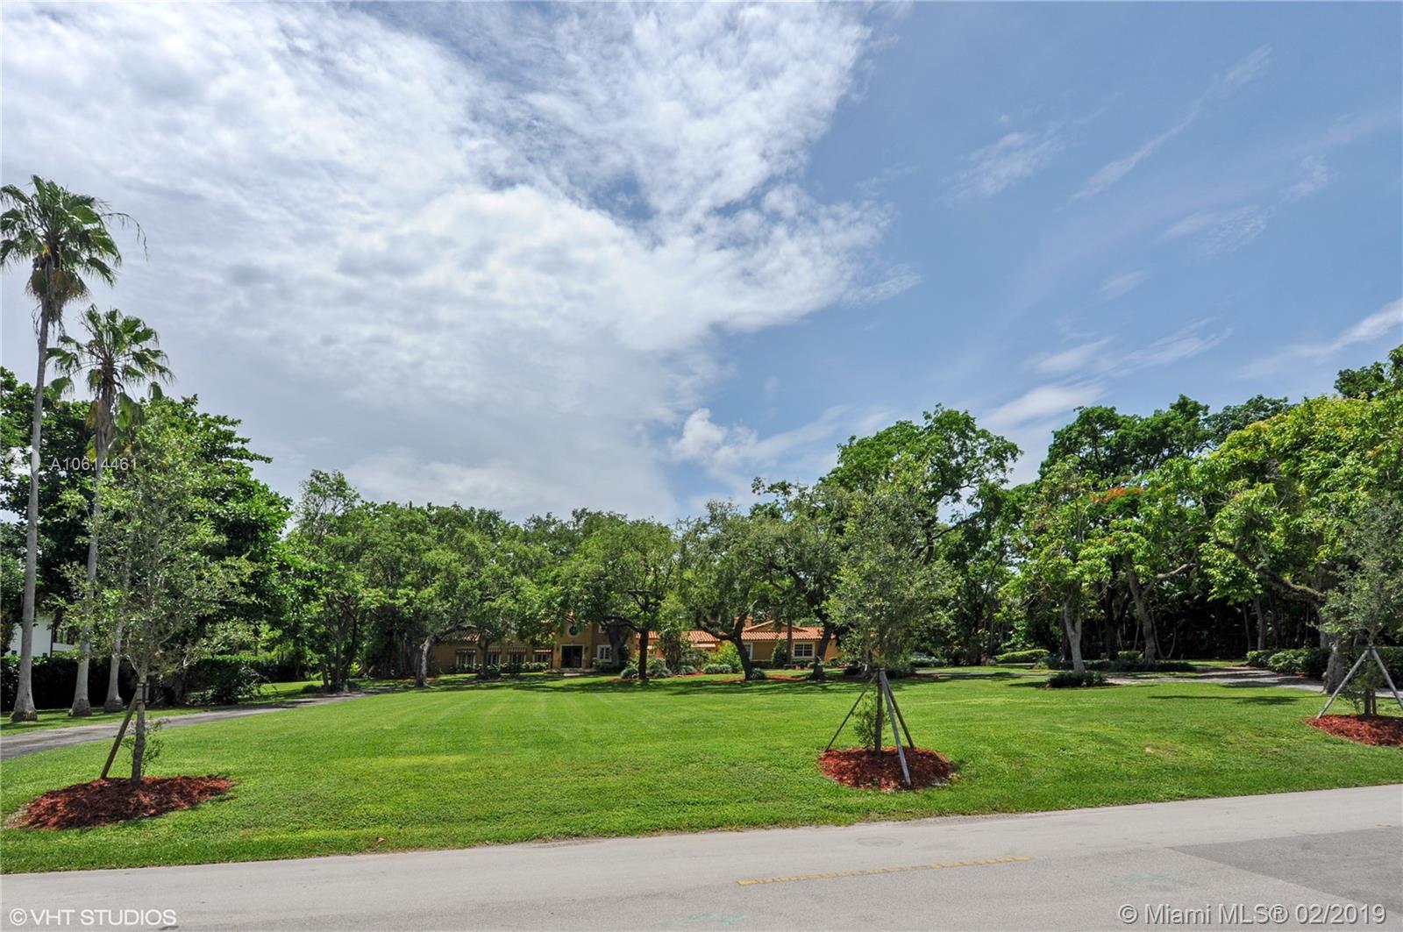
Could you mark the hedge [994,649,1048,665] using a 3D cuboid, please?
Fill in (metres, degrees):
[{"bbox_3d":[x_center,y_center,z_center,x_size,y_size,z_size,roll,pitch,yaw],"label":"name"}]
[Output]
[{"bbox_3d":[23.419,13.979,48.500,3.500,1.000,1.800,0,-15,0],"label":"hedge"}]

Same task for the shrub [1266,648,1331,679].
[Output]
[{"bbox_3d":[26.108,8.623,29.000,1.700,1.200,2.900,-8,-17,26],"label":"shrub"}]

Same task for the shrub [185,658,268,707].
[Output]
[{"bbox_3d":[-18.526,8.355,25.800,2.600,1.700,2.000,0,-15,0],"label":"shrub"}]

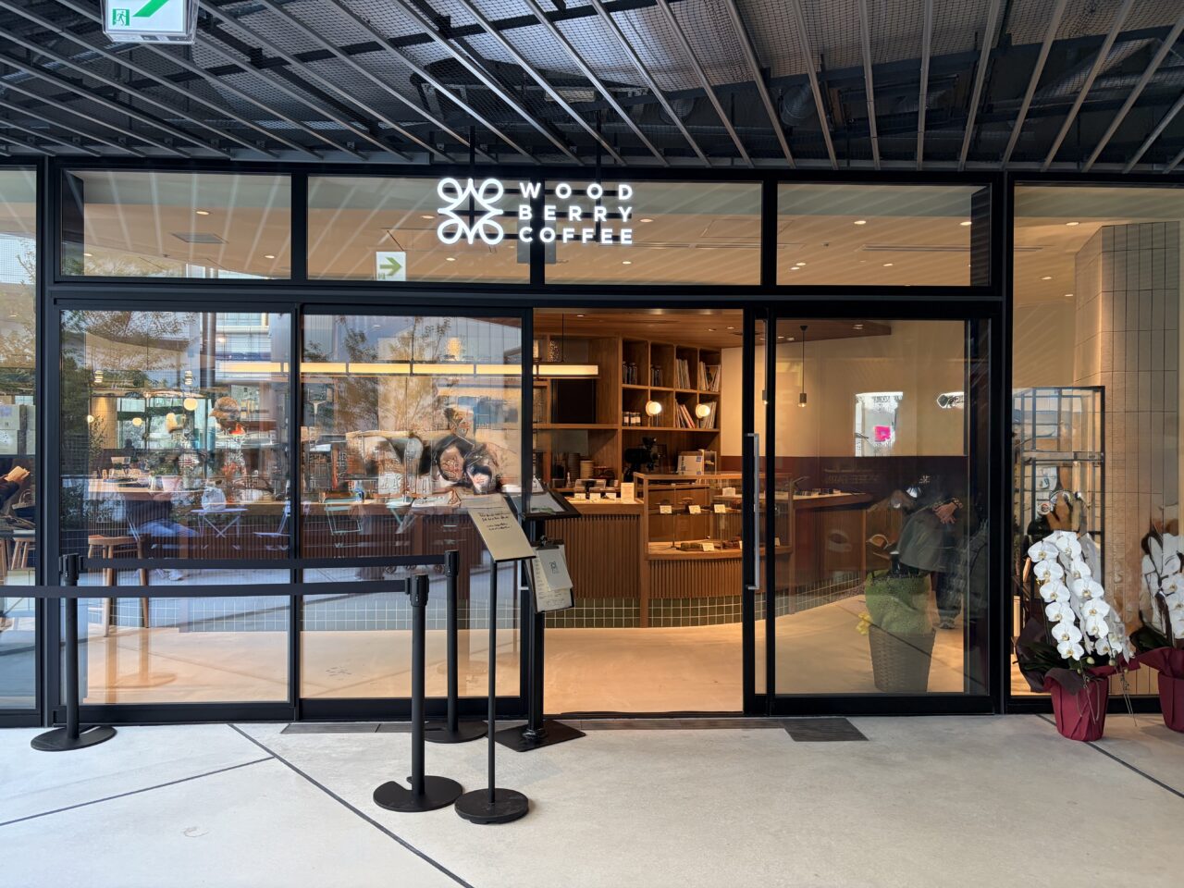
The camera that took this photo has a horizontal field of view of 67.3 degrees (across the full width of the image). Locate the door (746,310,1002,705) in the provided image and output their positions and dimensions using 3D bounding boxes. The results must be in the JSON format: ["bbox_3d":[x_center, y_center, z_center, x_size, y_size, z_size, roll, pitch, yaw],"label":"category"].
[{"bbox_3d":[1.540,0.368,4.887,1.380,2.226,0.080,0,0,-3],"label":"door"}]

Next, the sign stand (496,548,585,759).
[{"bbox_3d":[-0.285,0.924,4.513,0.410,1.100,0.310,0,0,-38],"label":"sign stand"}]

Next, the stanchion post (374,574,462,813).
[{"bbox_3d":[-0.726,1.012,3.739,0.372,0.920,0.372,0,0,-3],"label":"stanchion post"}]

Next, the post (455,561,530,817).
[{"bbox_3d":[-0.398,0.963,3.575,0.298,1.020,0.298,0,0,-3],"label":"post"}]

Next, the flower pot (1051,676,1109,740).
[{"bbox_3d":[2.495,1.344,4.543,0.270,0.275,0.270,0,0,0],"label":"flower pot"}]

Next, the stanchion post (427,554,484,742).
[{"bbox_3d":[-0.707,1.013,4.548,0.368,0.920,0.368,0,0,-3],"label":"stanchion post"}]

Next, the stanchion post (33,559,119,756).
[{"bbox_3d":[-2.593,1.008,4.458,0.372,0.920,0.372,0,0,-3],"label":"stanchion post"}]

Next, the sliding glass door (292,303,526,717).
[{"bbox_3d":[-0.949,0.367,4.798,1.262,2.206,0.070,0,0,-3],"label":"sliding glass door"}]

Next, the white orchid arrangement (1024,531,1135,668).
[{"bbox_3d":[2.452,0.782,4.460,0.500,0.690,0.380,0,0,14],"label":"white orchid arrangement"}]

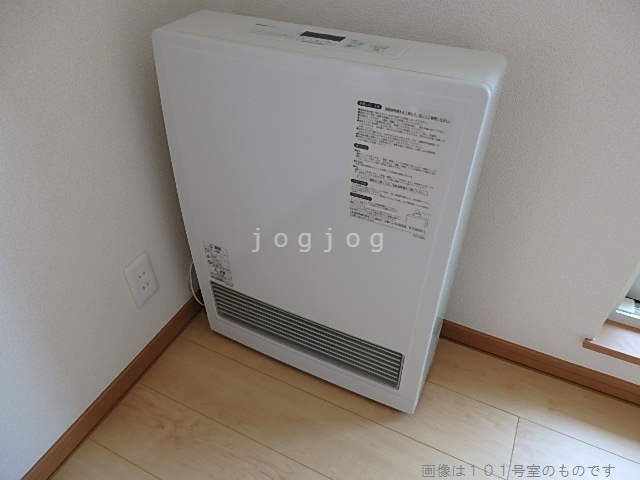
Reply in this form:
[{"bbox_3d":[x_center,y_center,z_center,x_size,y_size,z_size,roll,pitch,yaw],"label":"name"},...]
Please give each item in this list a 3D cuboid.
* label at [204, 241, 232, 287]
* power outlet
[{"bbox_3d":[-0.227,0.056,1.040,0.061,0.115,0.002,17,42,19],"label":"label"},{"bbox_3d":[-0.390,0.089,1.018,0.009,0.120,0.071,17,42,19],"label":"power outlet"}]

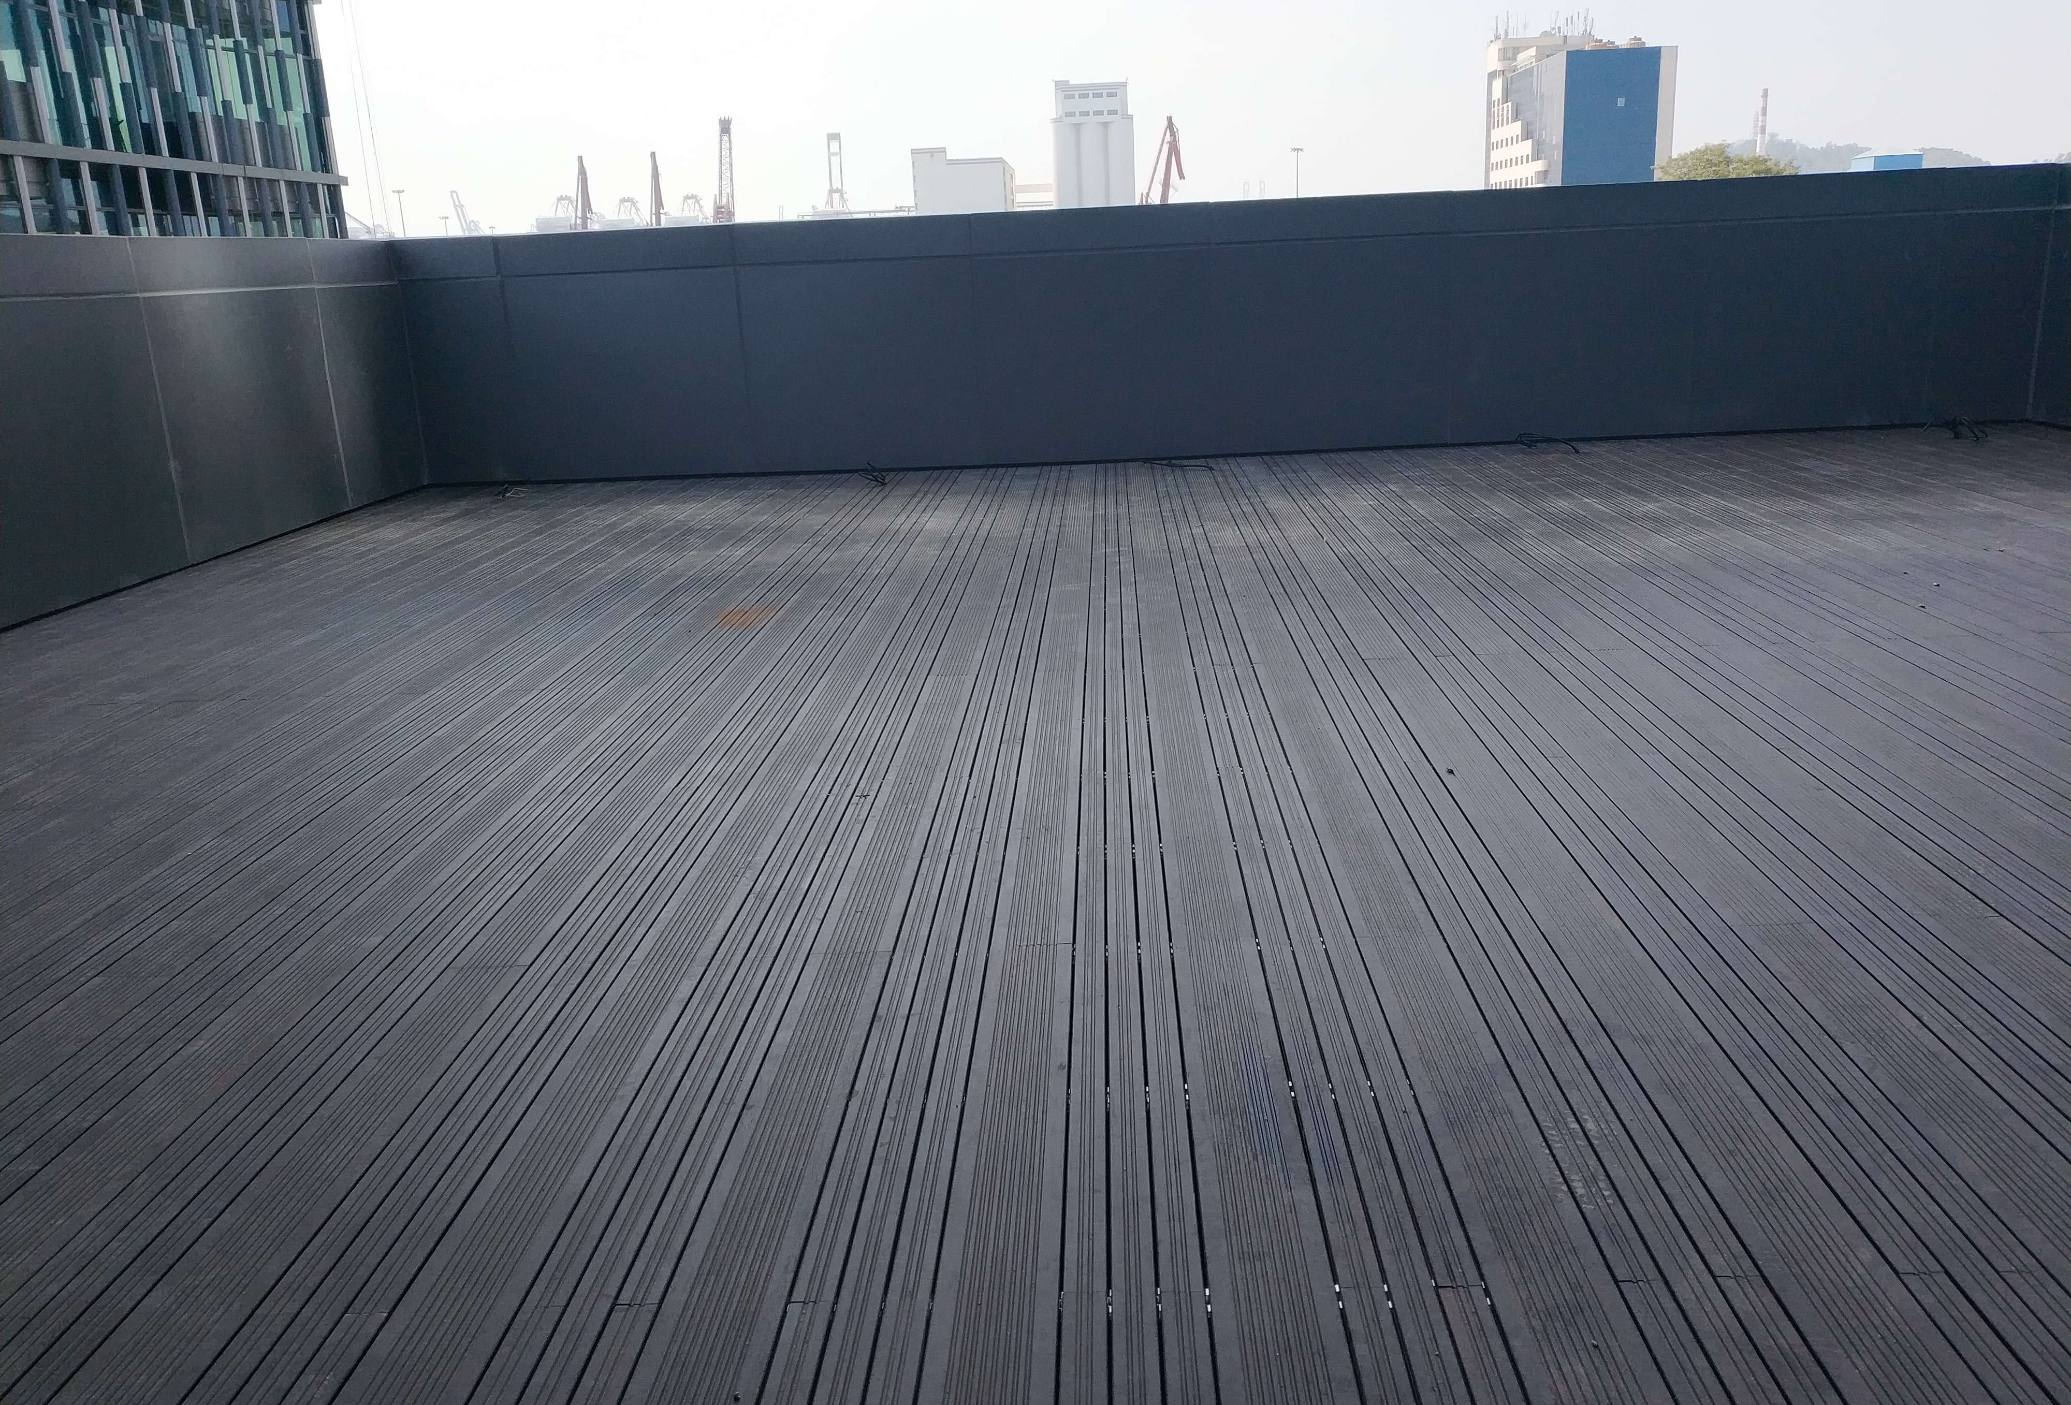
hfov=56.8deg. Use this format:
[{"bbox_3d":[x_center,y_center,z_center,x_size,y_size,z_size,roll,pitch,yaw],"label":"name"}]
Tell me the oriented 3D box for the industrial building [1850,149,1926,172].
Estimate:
[{"bbox_3d":[115.905,-70.422,260.000,8.500,10.000,8.500,1,14,15],"label":"industrial building"}]

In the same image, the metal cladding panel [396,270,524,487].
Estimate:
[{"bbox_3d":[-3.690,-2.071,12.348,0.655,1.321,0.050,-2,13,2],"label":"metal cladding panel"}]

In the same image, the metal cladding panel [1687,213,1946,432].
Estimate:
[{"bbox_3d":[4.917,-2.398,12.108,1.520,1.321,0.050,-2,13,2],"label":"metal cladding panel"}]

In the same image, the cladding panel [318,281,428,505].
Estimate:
[{"bbox_3d":[-3.775,-1.784,11.000,0.040,1.193,1.130,-2,13,2],"label":"cladding panel"}]

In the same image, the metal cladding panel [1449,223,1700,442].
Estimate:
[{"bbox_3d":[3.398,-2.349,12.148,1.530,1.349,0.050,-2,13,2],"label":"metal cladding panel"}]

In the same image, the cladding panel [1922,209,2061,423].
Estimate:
[{"bbox_3d":[5.554,-2.250,11.164,0.666,1.193,0.040,-2,13,2],"label":"cladding panel"}]

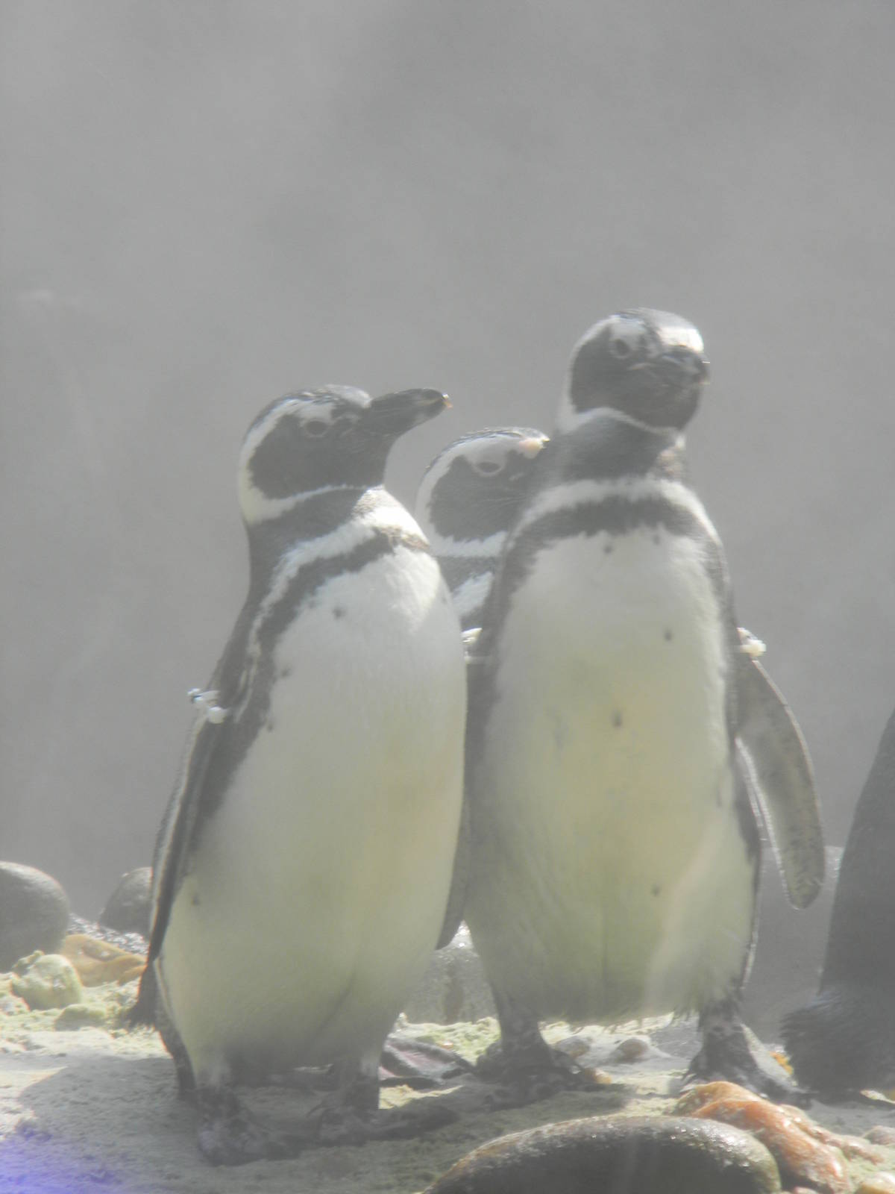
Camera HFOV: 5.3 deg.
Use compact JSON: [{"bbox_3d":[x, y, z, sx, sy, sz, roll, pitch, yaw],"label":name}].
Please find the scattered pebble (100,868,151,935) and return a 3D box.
[{"bbox_3d":[-0.254,0.243,7.872,0.085,0.054,0.075,0,10,0],"label":"scattered pebble"}]

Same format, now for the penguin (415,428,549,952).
[{"bbox_3d":[0.040,0.101,7.427,0.210,0.490,0.240,-10,14,-44],"label":"penguin"}]

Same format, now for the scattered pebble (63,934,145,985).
[{"bbox_3d":[-0.274,0.288,7.678,0.068,0.034,0.052,0,10,0],"label":"scattered pebble"}]

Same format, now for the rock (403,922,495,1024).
[{"bbox_3d":[0.003,0.290,7.542,0.125,0.076,0.100,0,10,0],"label":"rock"}]

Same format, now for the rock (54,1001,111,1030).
[{"bbox_3d":[-0.285,0.325,7.514,0.046,0.018,0.038,0,10,0],"label":"rock"}]

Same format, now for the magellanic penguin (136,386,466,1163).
[{"bbox_3d":[-0.110,0.118,7.113,0.210,0.565,0.250,-8,13,-37],"label":"magellanic penguin"}]

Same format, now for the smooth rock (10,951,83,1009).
[{"bbox_3d":[-0.318,0.301,7.596,0.057,0.037,0.048,0,10,0],"label":"smooth rock"}]

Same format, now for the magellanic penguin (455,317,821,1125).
[{"bbox_3d":[0.149,0.074,7.290,0.270,0.590,0.230,-1,10,-8],"label":"magellanic penguin"}]

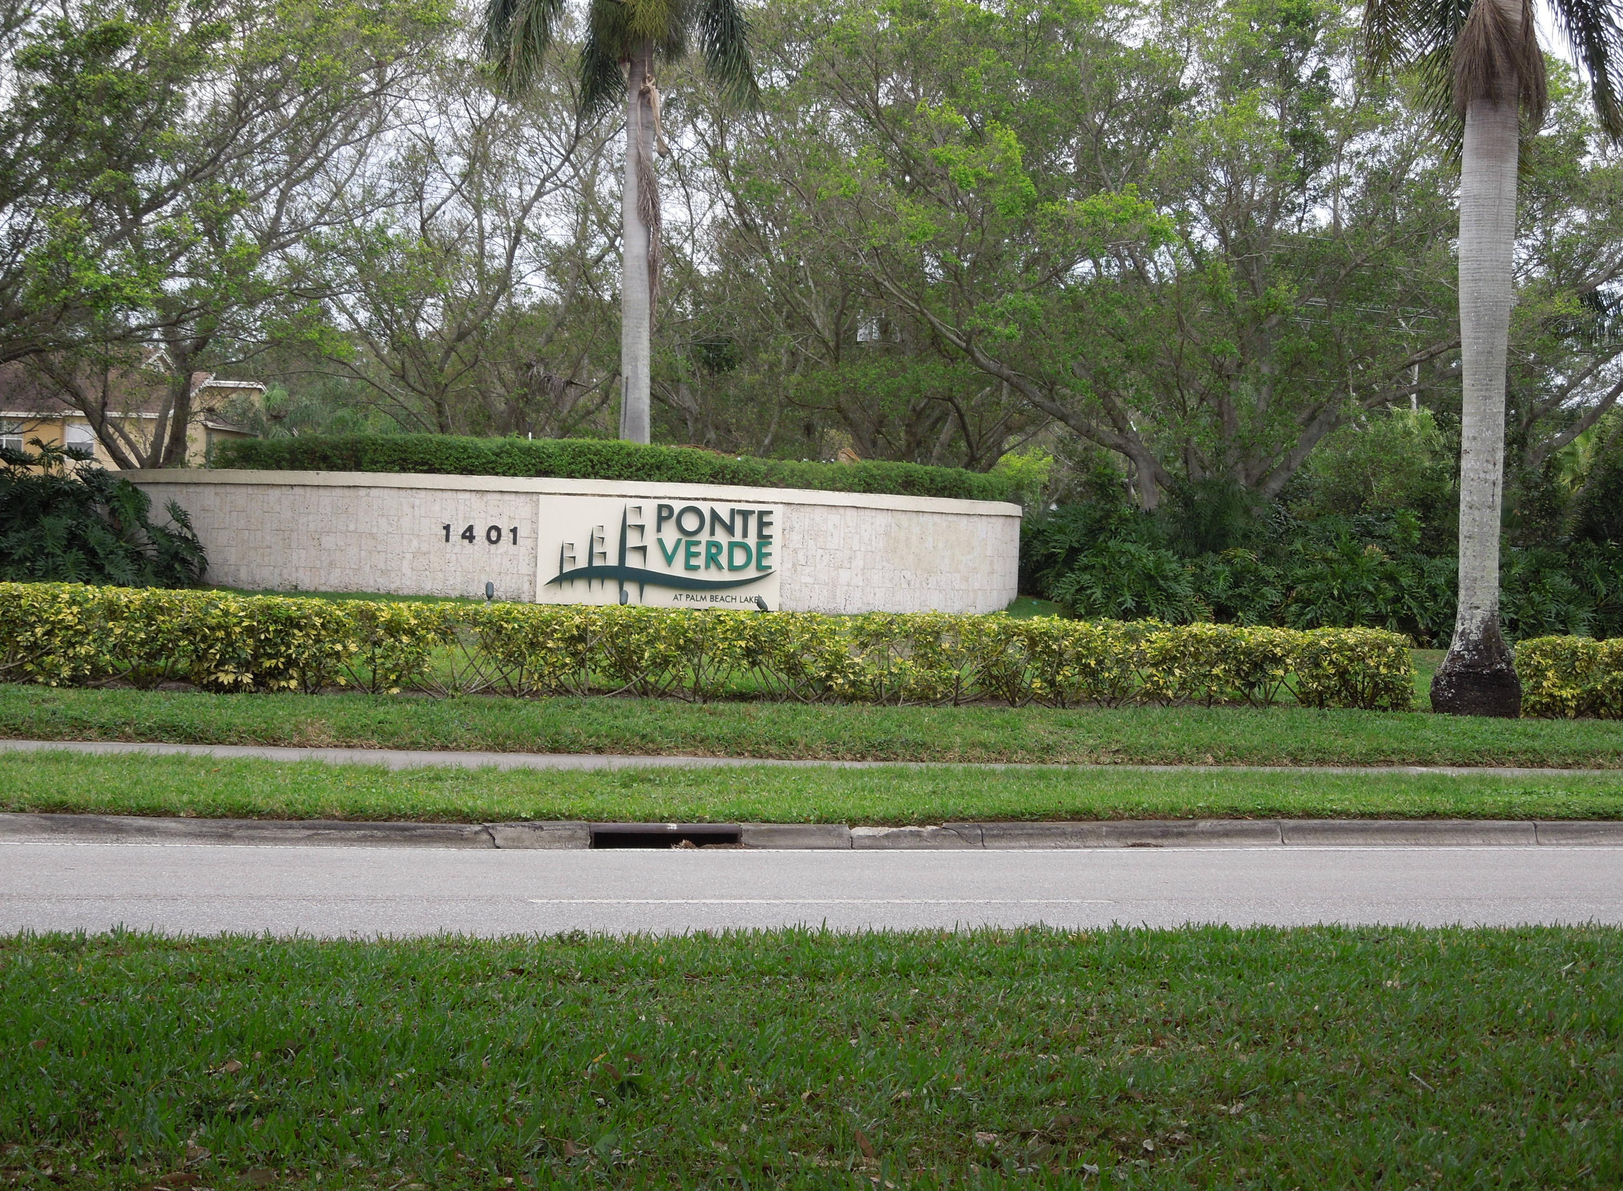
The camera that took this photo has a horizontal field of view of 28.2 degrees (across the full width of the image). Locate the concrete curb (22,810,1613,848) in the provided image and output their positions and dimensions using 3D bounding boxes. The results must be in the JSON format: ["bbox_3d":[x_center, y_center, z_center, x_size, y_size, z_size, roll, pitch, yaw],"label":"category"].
[{"bbox_3d":[0.000,1.520,20.650,10.350,0.180,0.320,0,0,1],"label":"concrete curb"}]

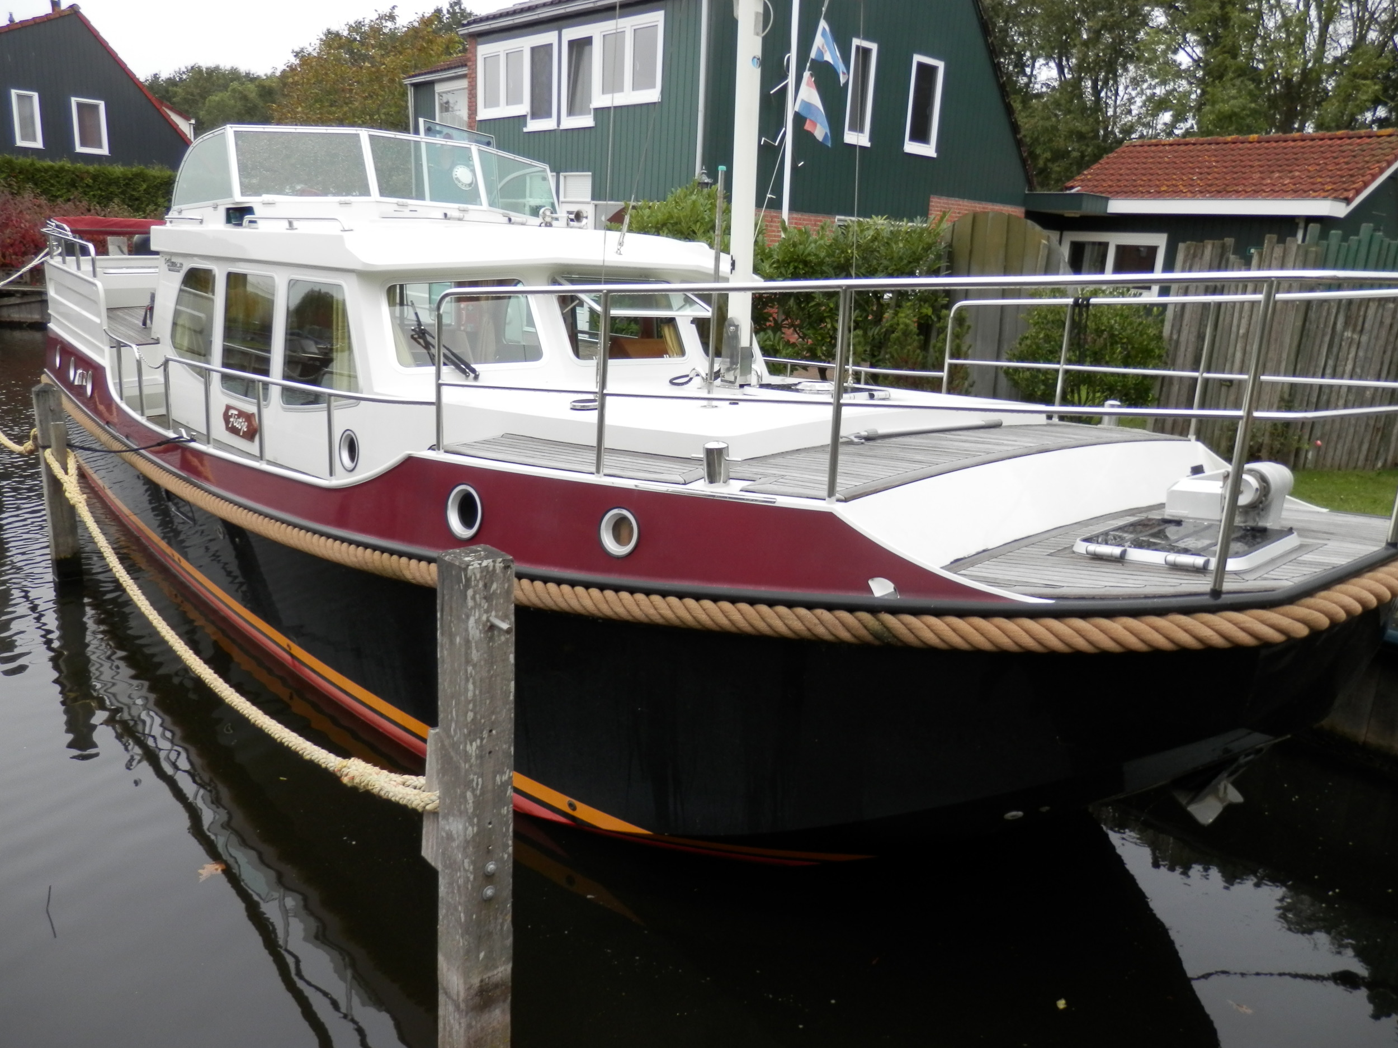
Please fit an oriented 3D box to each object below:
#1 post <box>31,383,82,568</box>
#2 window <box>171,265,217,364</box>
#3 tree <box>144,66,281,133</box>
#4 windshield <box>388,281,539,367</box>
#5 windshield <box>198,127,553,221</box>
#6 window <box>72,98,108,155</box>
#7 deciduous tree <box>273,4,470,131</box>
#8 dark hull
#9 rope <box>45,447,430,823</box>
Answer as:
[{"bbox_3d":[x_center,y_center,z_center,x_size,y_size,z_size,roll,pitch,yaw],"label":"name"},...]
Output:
[{"bbox_3d":[-3.990,-0.238,6.306,0.150,1.230,0.150,12,16,32],"label":"post"},{"bbox_3d":[-3.357,-1.405,6.736,0.050,0.594,0.881,-2,13,-44],"label":"window"},{"bbox_3d":[-24.776,-17.633,51.864,10.000,10.762,10.000,-3,15,-25],"label":"tree"},{"bbox_3d":[-1.170,-1.008,5.155,0.840,0.410,0.050,-10,6,-43],"label":"windshield"},{"bbox_3d":[-2.225,-2.535,7.604,2.562,0.594,2.050,-10,18,-43],"label":"windshield"},{"bbox_3d":[-14.223,-9.293,23.600,0.680,1.210,0.100,-6,16,-33],"label":"window"},{"bbox_3d":[-10.579,-11.901,33.555,8.500,9.569,8.500,-1,14,-17],"label":"deciduous tree"},{"bbox_3d":[-1.538,-0.269,7.279,3.895,1.087,10.557,-10,18,-43],"label":"dark hull"},{"bbox_3d":[-2.371,0.280,4.514,0.140,0.600,5.200,-9,18,-40],"label":"rope"}]

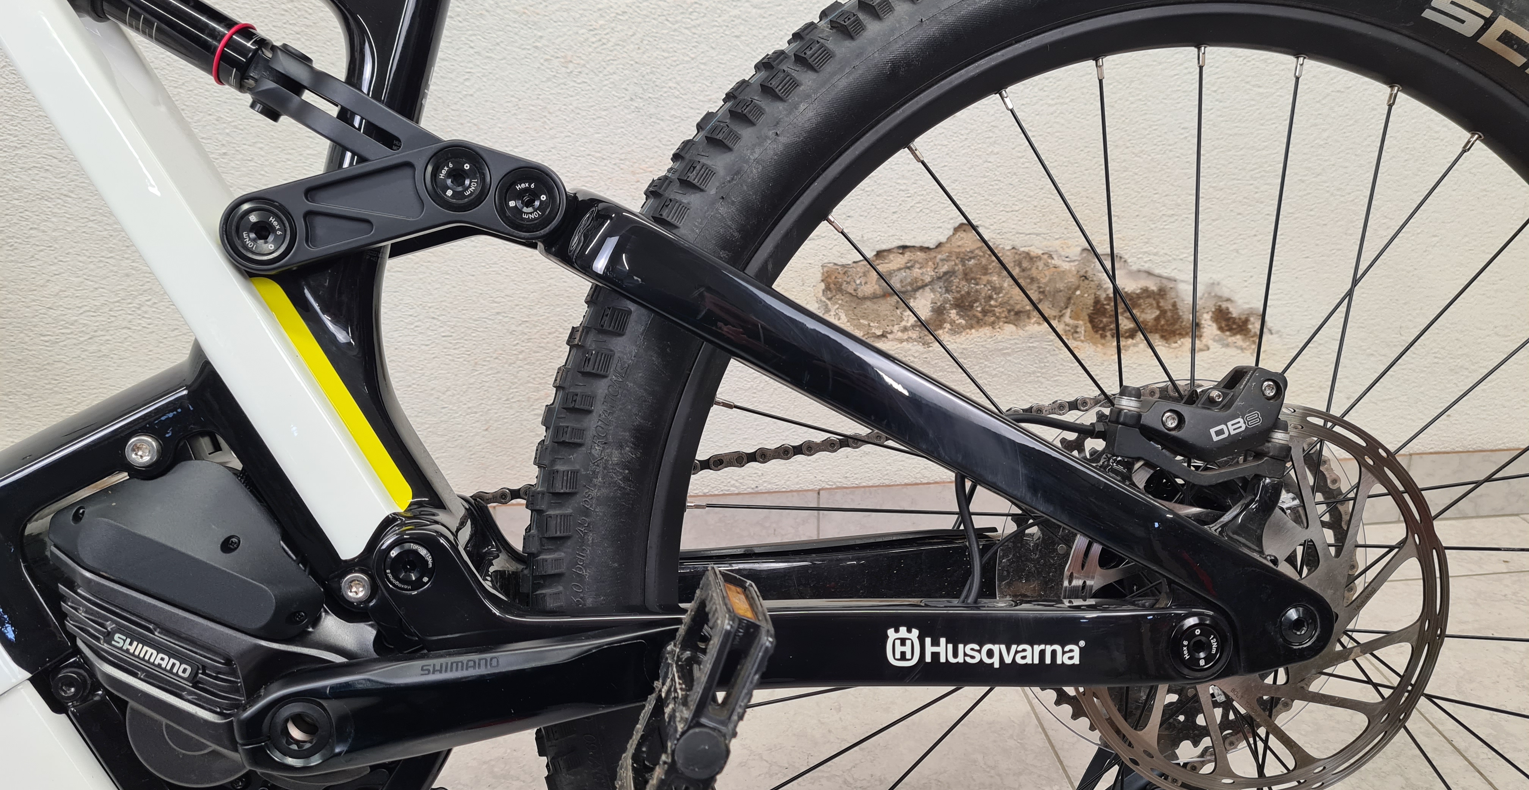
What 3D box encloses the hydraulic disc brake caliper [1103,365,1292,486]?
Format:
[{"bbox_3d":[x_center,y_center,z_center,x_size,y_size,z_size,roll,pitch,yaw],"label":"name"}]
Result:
[{"bbox_3d":[0.200,0.009,0.544,0.088,0.056,0.051,12,3,-7],"label":"hydraulic disc brake caliper"}]

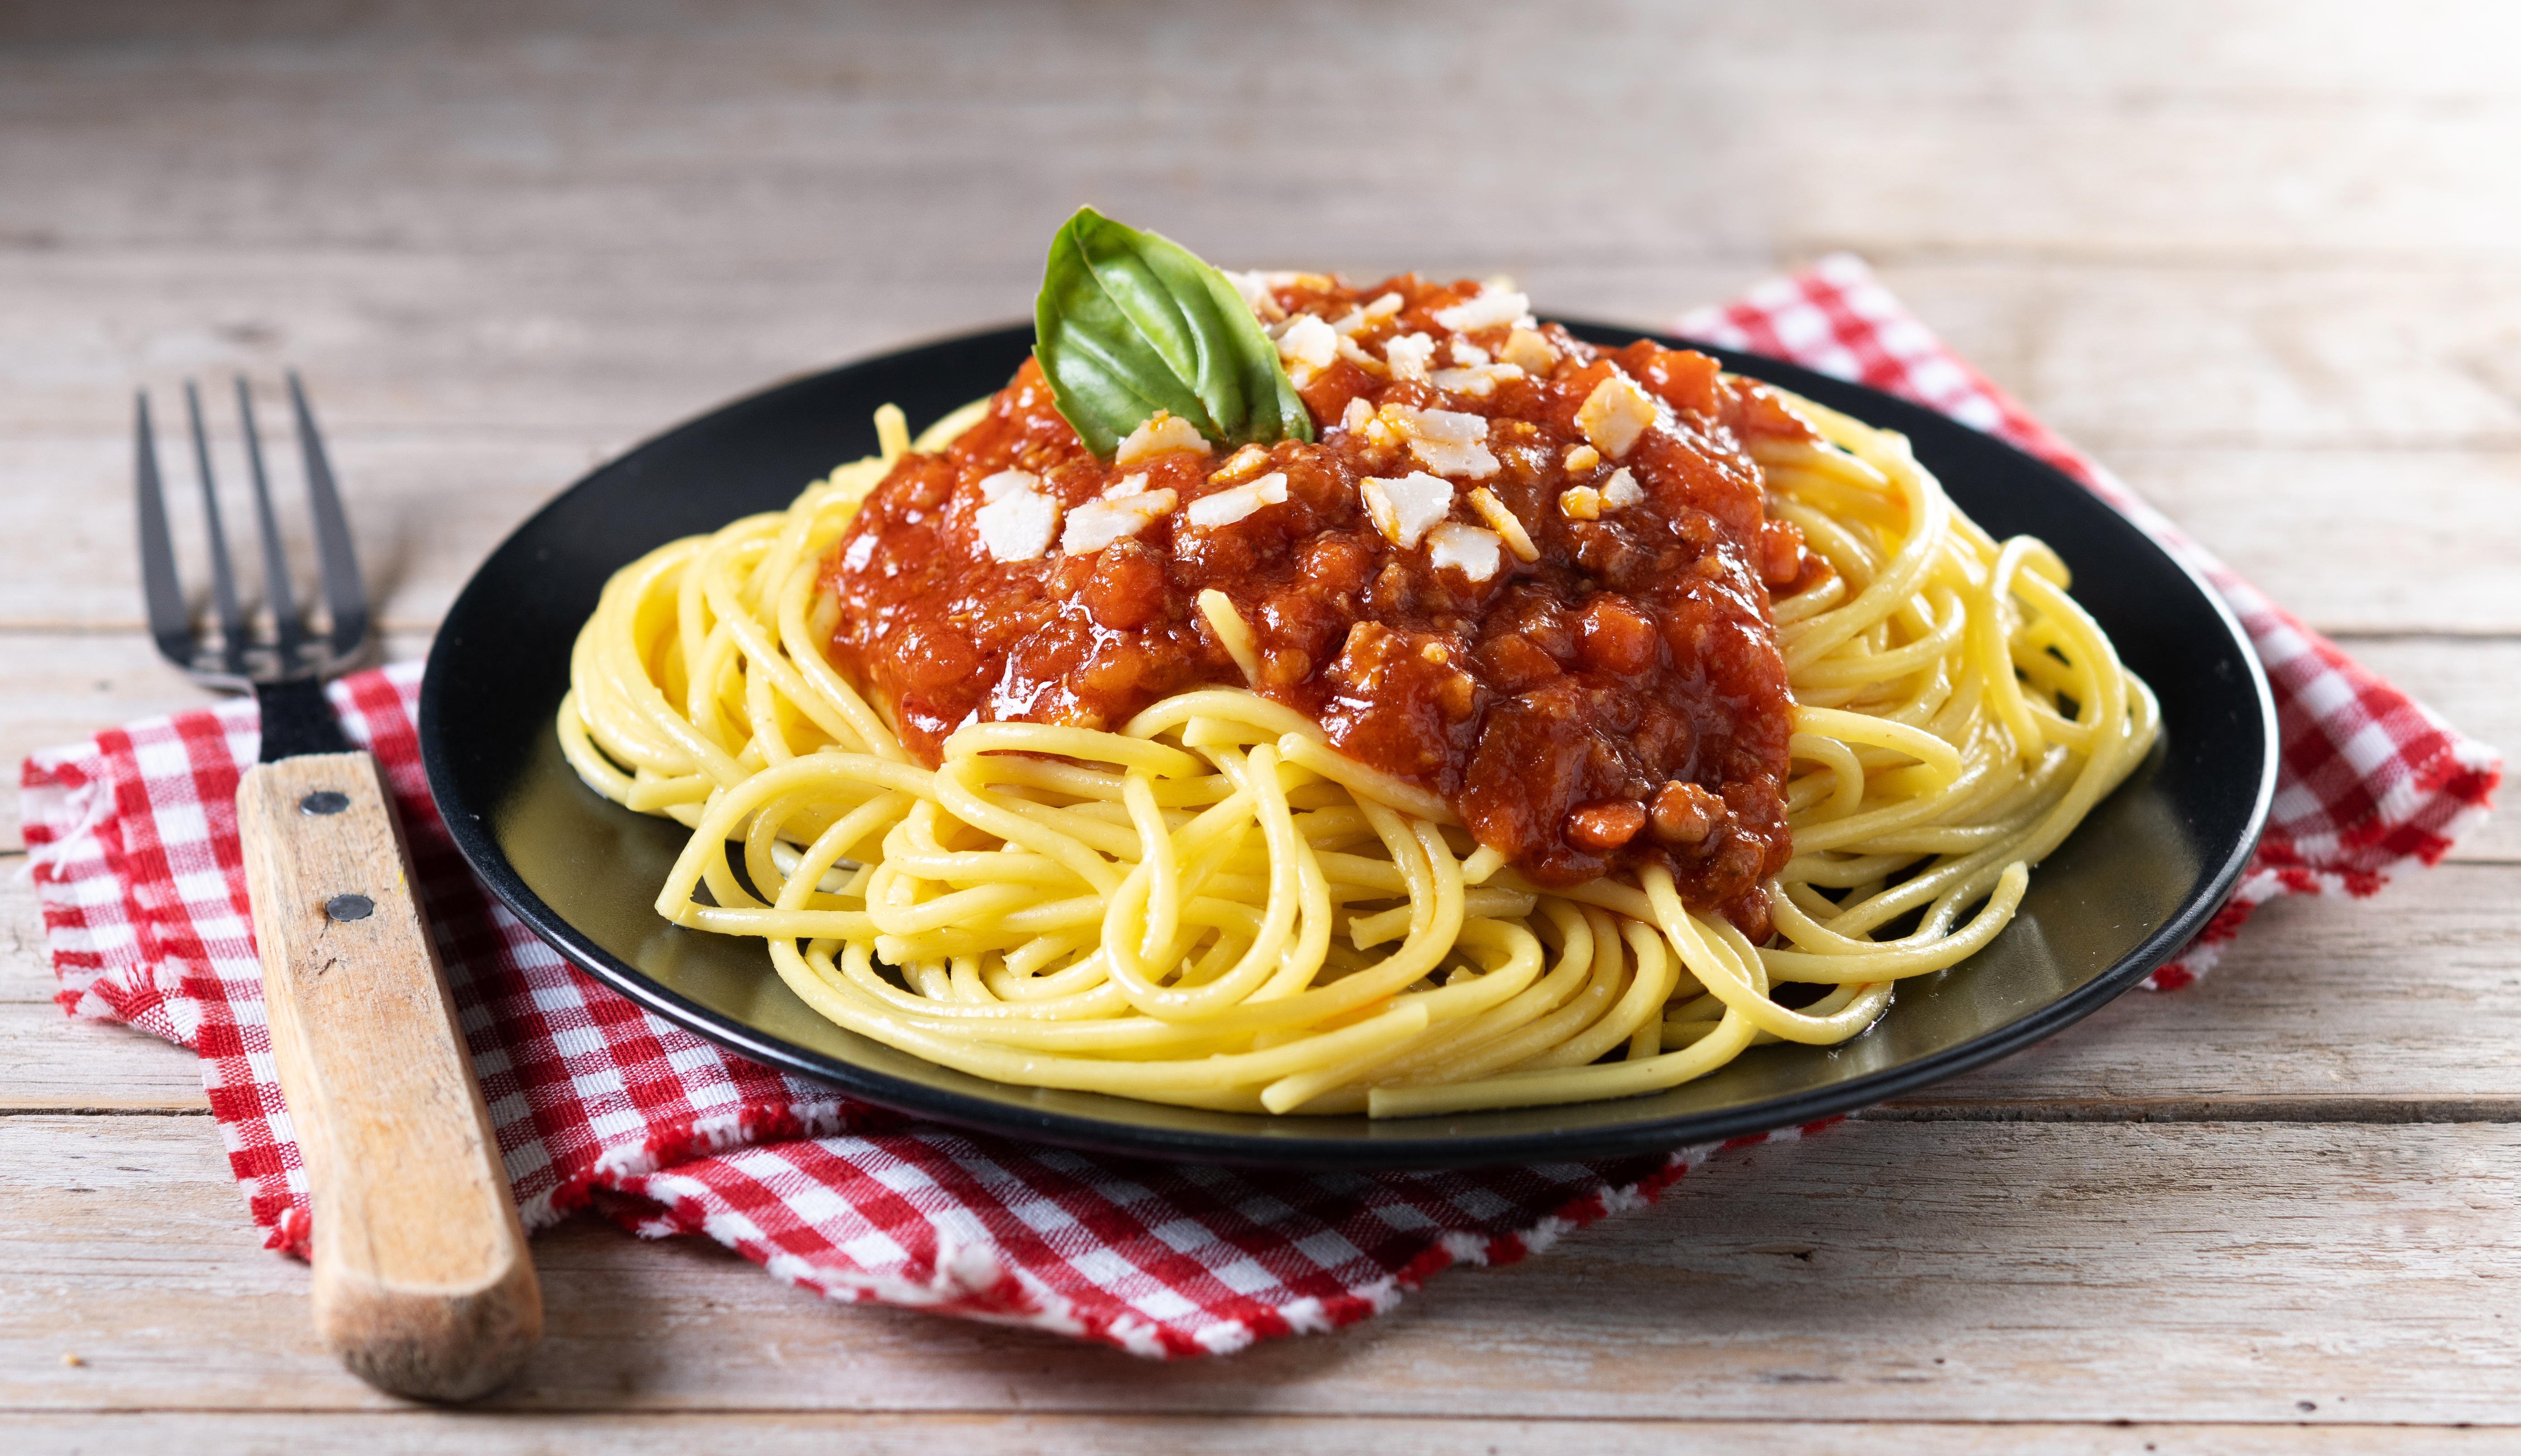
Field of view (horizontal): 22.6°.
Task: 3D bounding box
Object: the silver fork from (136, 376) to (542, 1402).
[{"bbox_3d":[-0.102,0.011,0.680,0.024,0.018,0.199,-7,29,-12],"label":"silver fork"}]

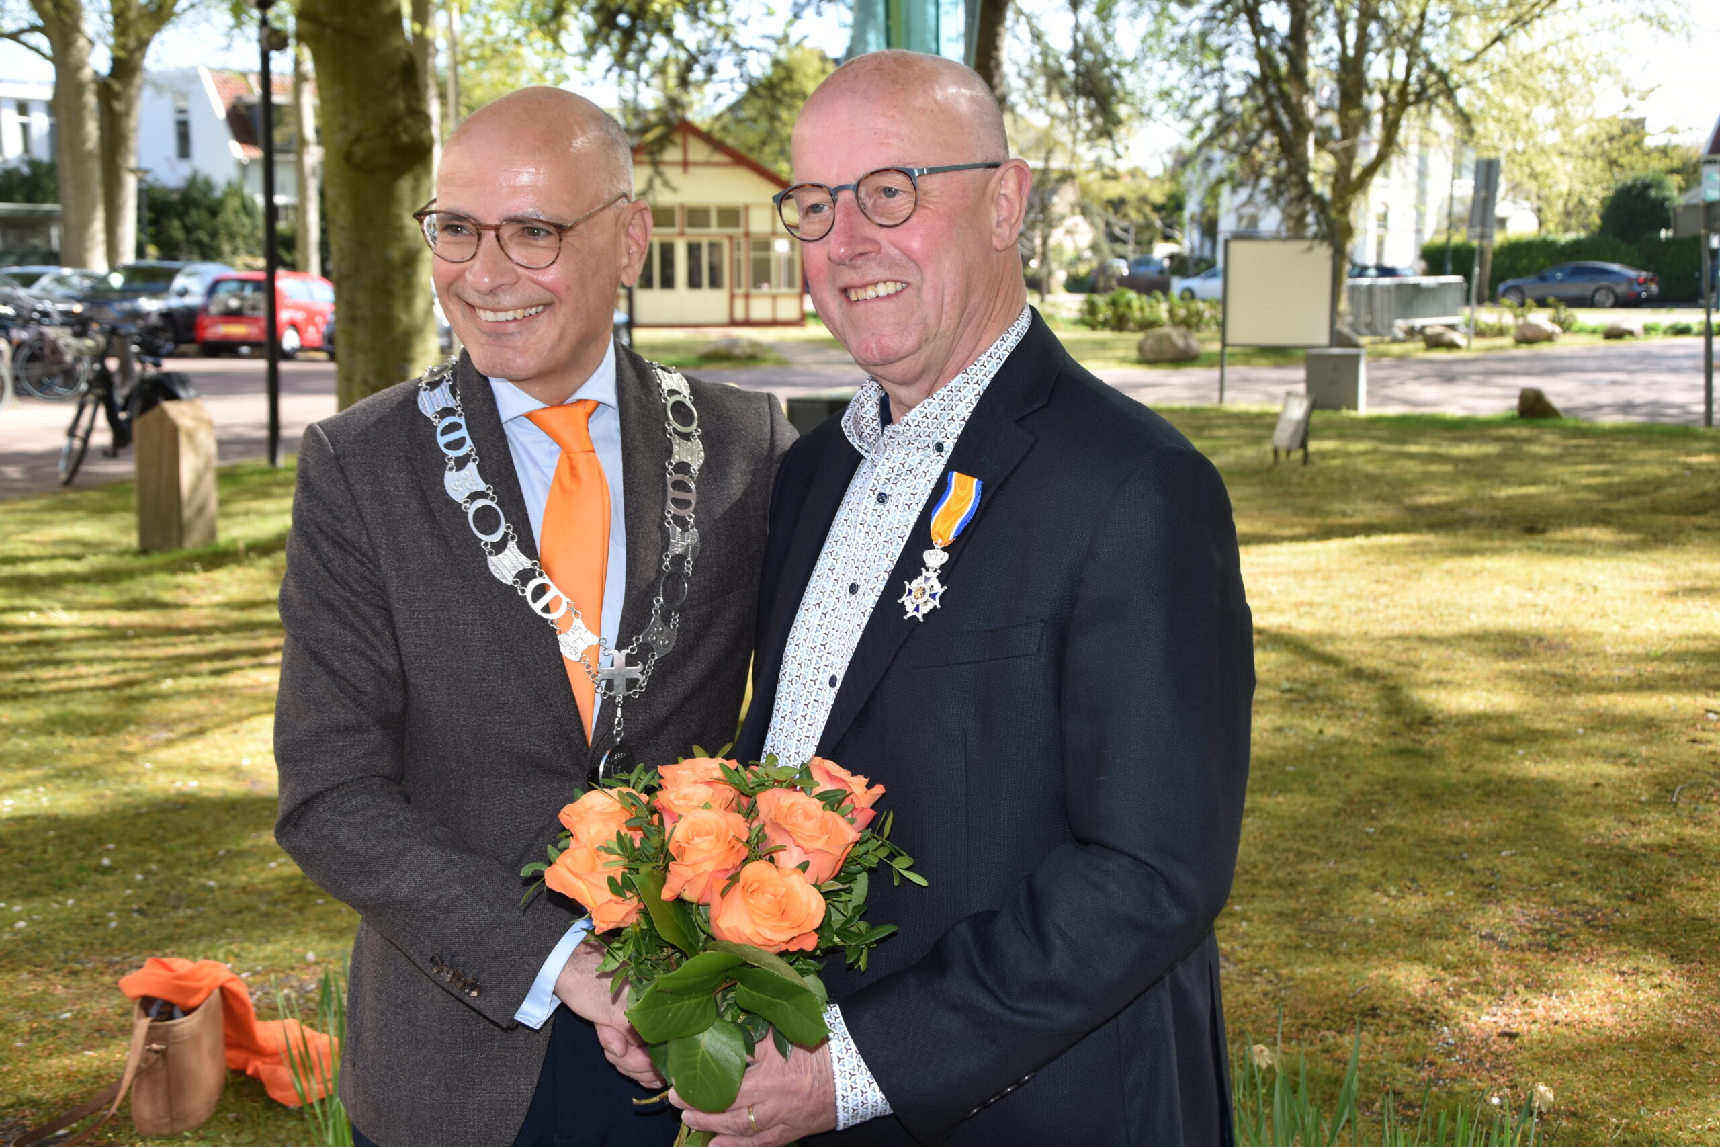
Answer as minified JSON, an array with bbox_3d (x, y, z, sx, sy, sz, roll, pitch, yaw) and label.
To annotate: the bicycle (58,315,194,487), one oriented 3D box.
[{"bbox_3d":[-5.407,-1.278,17.063,0.600,1.150,1.750,3,8,22],"label":"bicycle"}]

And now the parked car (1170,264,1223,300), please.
[{"bbox_3d":[12.840,-9.811,78.395,4.400,1.450,1.800,6,10,37],"label":"parked car"}]

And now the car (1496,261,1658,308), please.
[{"bbox_3d":[21.837,-8.767,69.655,4.830,1.400,1.870,7,10,41],"label":"car"}]

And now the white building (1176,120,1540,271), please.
[{"bbox_3d":[21.054,-16.078,96.711,13.500,8.600,11.500,4,9,25],"label":"white building"}]

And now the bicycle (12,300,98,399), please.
[{"bbox_3d":[-8.393,-2.380,24.504,1.750,1.080,0.600,-3,8,-20],"label":"bicycle"}]

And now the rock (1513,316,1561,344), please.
[{"bbox_3d":[13.513,-4.842,45.719,0.880,0.500,0.680,0,8,0],"label":"rock"}]

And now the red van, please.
[{"bbox_3d":[-10.178,-4.629,40.381,1.650,1.500,3.600,2,8,16],"label":"red van"}]

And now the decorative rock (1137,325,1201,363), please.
[{"bbox_3d":[5.071,-3.751,37.508,1.000,0.560,0.750,0,8,0],"label":"decorative rock"}]

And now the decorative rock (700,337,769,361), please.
[{"bbox_3d":[-2.115,-3.814,38.568,1.130,0.400,0.800,0,8,0],"label":"decorative rock"}]

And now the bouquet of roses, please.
[{"bbox_3d":[-0.095,0.291,1.680,0.280,0.280,0.240,0,30,0],"label":"bouquet of roses"}]

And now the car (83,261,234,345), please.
[{"bbox_3d":[-13.053,-5.000,42.515,1.850,1.630,4.550,2,8,10],"label":"car"}]

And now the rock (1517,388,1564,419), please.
[{"bbox_3d":[6.986,-1.747,23.582,0.460,0.330,0.380,3,8,17],"label":"rock"}]

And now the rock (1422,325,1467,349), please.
[{"bbox_3d":[10.352,-4.182,40.609,0.770,0.450,0.580,2,8,14],"label":"rock"}]

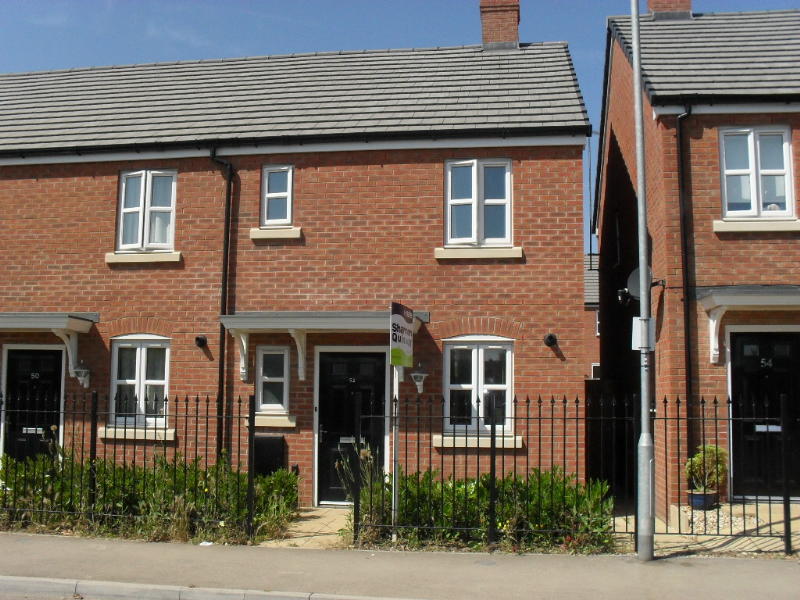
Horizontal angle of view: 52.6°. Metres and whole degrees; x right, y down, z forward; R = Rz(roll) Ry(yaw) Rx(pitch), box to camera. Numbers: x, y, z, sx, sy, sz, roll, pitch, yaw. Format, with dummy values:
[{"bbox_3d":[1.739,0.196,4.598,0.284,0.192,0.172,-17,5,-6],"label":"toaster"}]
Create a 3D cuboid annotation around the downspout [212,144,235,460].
[{"bbox_3d":[-2.432,0.296,10.792,0.220,4.746,0.250,0,-5,9],"label":"downspout"}]

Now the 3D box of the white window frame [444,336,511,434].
[{"bbox_3d":[1.008,1.084,10.376,0.904,1.270,0.090,0,-5,9],"label":"white window frame"}]

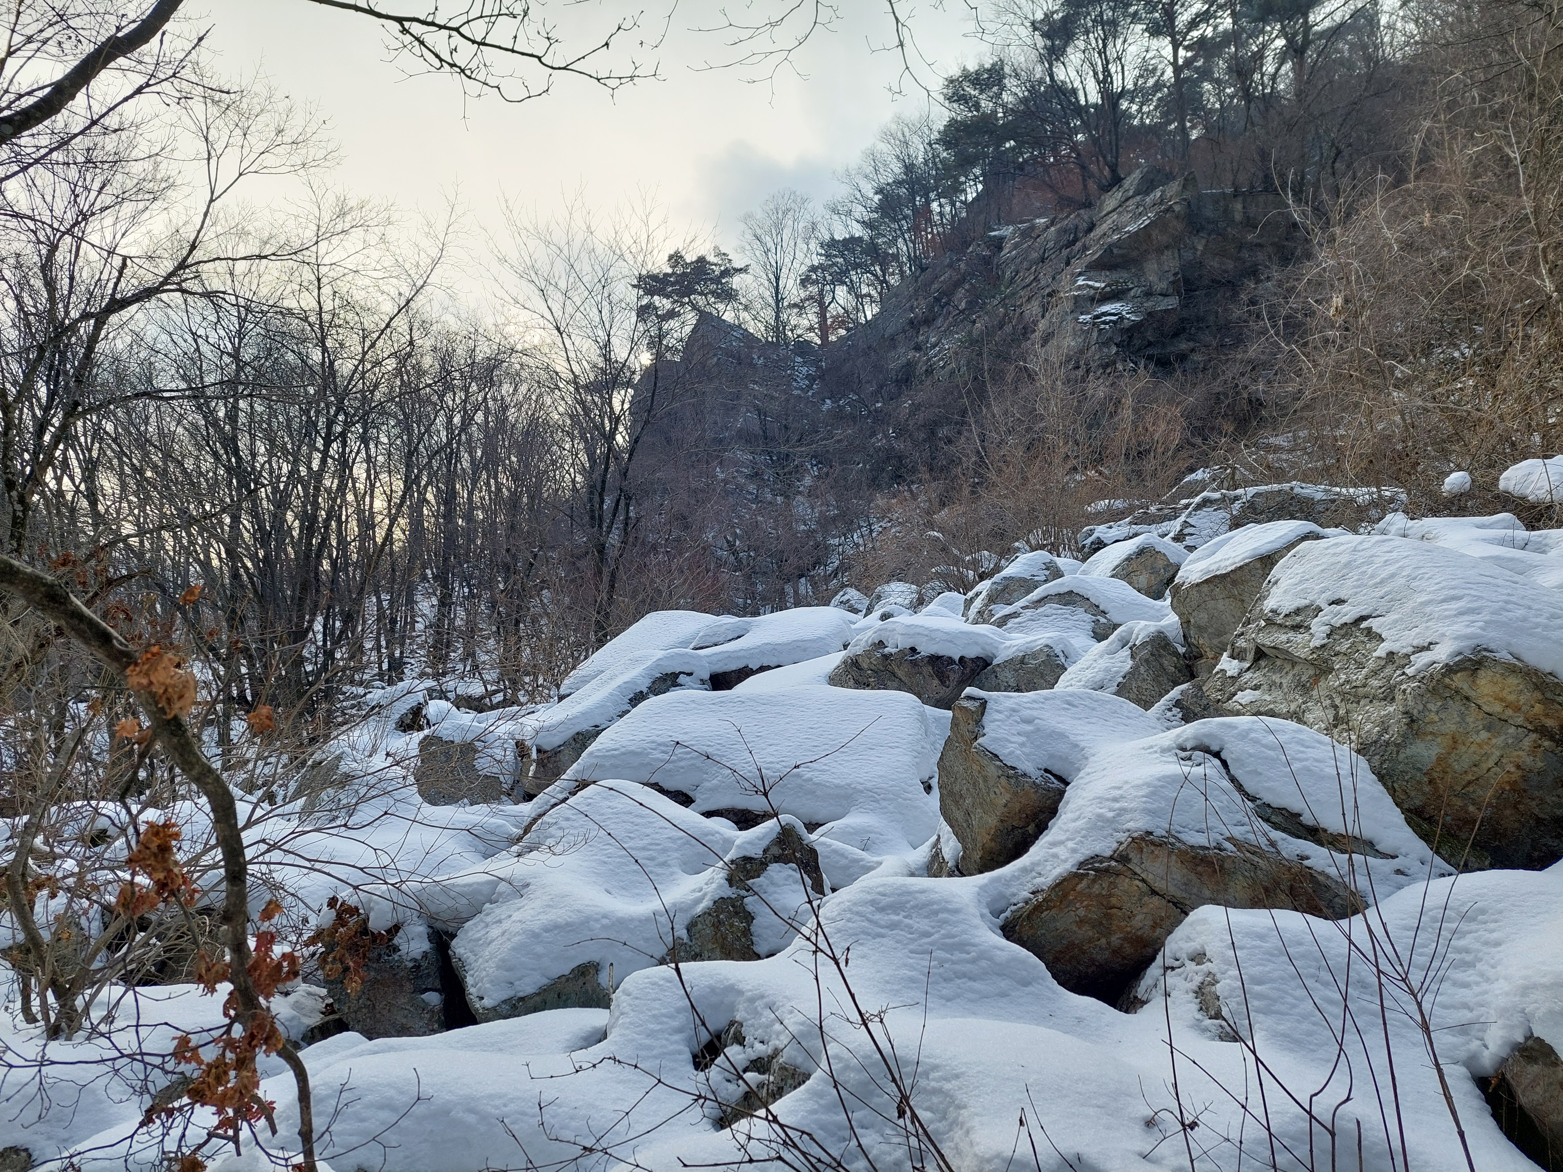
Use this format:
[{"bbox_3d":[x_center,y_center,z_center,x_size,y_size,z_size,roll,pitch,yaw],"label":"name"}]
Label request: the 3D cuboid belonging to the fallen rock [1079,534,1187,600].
[{"bbox_3d":[4.626,-0.250,15.000,1.104,0.824,1.200,0,-3,0],"label":"fallen rock"}]

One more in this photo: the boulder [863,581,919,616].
[{"bbox_3d":[1.972,0.276,20.498,0.952,0.718,1.000,0,-3,0],"label":"boulder"}]

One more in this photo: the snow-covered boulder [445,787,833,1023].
[{"bbox_3d":[-0.638,1.522,5.700,1.699,0.899,1.400,0,-3,0],"label":"snow-covered boulder"}]

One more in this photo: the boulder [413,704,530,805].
[{"bbox_3d":[-2.802,1.514,10.300,0.828,0.849,1.000,0,-3,0],"label":"boulder"}]

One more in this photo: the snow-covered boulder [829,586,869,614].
[{"bbox_3d":[1.302,0.330,21.998,0.764,0.617,0.750,0,-3,0],"label":"snow-covered boulder"}]

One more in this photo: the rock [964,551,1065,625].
[{"bbox_3d":[3.070,0.044,15.000,1.131,0.947,1.200,0,-3,0],"label":"rock"}]

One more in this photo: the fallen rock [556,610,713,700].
[{"bbox_3d":[-1.567,0.766,12.800,1.646,0.975,1.600,0,-3,0],"label":"fallen rock"}]

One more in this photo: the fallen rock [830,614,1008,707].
[{"bbox_3d":[1.243,0.763,10.697,1.591,0.973,1.400,0,-3,0],"label":"fallen rock"}]

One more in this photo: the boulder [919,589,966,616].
[{"bbox_3d":[2.562,0.298,17.998,0.673,0.478,0.750,0,-3,0],"label":"boulder"}]

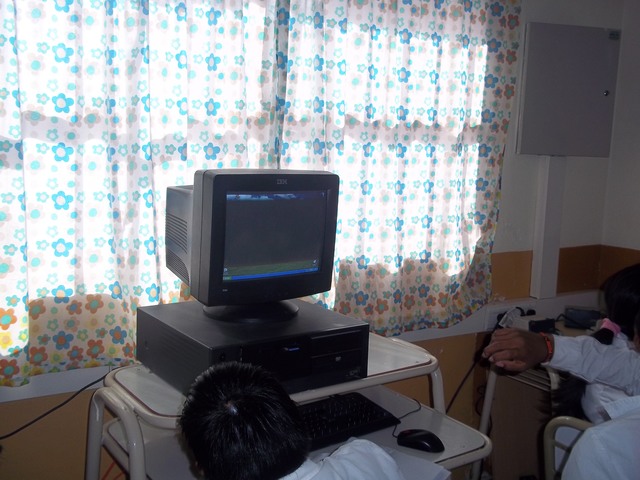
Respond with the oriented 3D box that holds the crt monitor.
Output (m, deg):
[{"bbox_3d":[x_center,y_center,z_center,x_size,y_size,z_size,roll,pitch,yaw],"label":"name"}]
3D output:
[{"bbox_3d":[-0.206,-0.001,1.723,0.360,0.352,0.345,-4,9,-39],"label":"crt monitor"}]

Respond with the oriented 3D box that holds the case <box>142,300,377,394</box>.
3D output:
[{"bbox_3d":[-0.176,0.256,1.657,0.425,0.138,0.415,-3,9,-36],"label":"case"}]

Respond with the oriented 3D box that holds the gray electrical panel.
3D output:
[{"bbox_3d":[0.965,-0.579,2.617,0.410,0.490,0.070,0,8,-17],"label":"gray electrical panel"}]

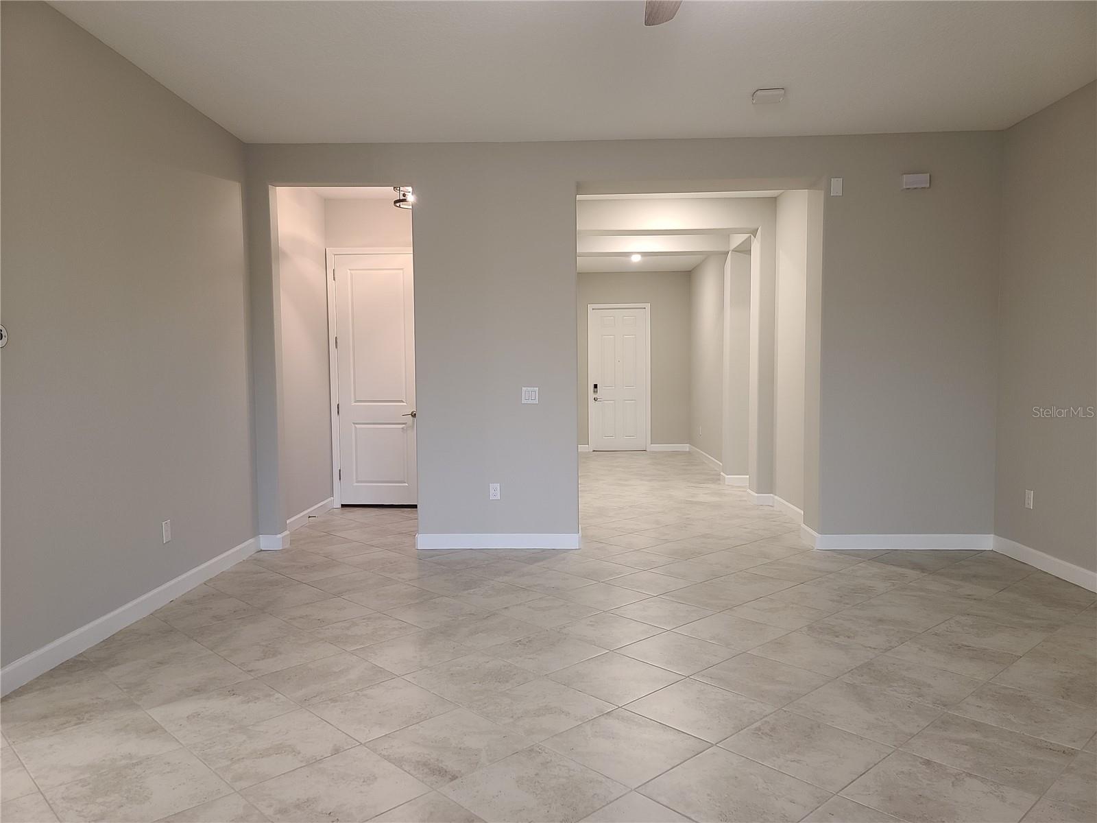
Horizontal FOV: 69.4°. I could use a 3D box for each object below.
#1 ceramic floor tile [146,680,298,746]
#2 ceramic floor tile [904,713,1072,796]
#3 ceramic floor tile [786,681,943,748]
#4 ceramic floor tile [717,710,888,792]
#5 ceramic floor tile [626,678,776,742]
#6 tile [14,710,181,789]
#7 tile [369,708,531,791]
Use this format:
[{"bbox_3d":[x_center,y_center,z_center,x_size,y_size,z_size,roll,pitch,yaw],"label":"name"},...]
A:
[{"bbox_3d":[-1.285,1.181,3.146,0.441,0.010,0.441,-3,4,-44],"label":"ceramic floor tile"},{"bbox_3d":[1.514,1.167,2.729,0.438,0.010,0.438,-3,4,-43],"label":"ceramic floor tile"},{"bbox_3d":[1.226,1.168,3.090,0.441,0.010,0.441,-3,4,-44],"label":"ceramic floor tile"},{"bbox_3d":[0.905,1.184,2.788,0.441,0.010,0.441,-3,4,-44],"label":"ceramic floor tile"},{"bbox_3d":[0.603,1.175,3.129,0.445,0.010,0.445,-3,4,-44],"label":"ceramic floor tile"},{"bbox_3d":[-1.621,1.208,2.863,0.445,0.010,0.445,-3,4,-44],"label":"tile"},{"bbox_3d":[-0.354,1.198,2.834,0.445,0.010,0.445,-3,4,-44],"label":"tile"}]

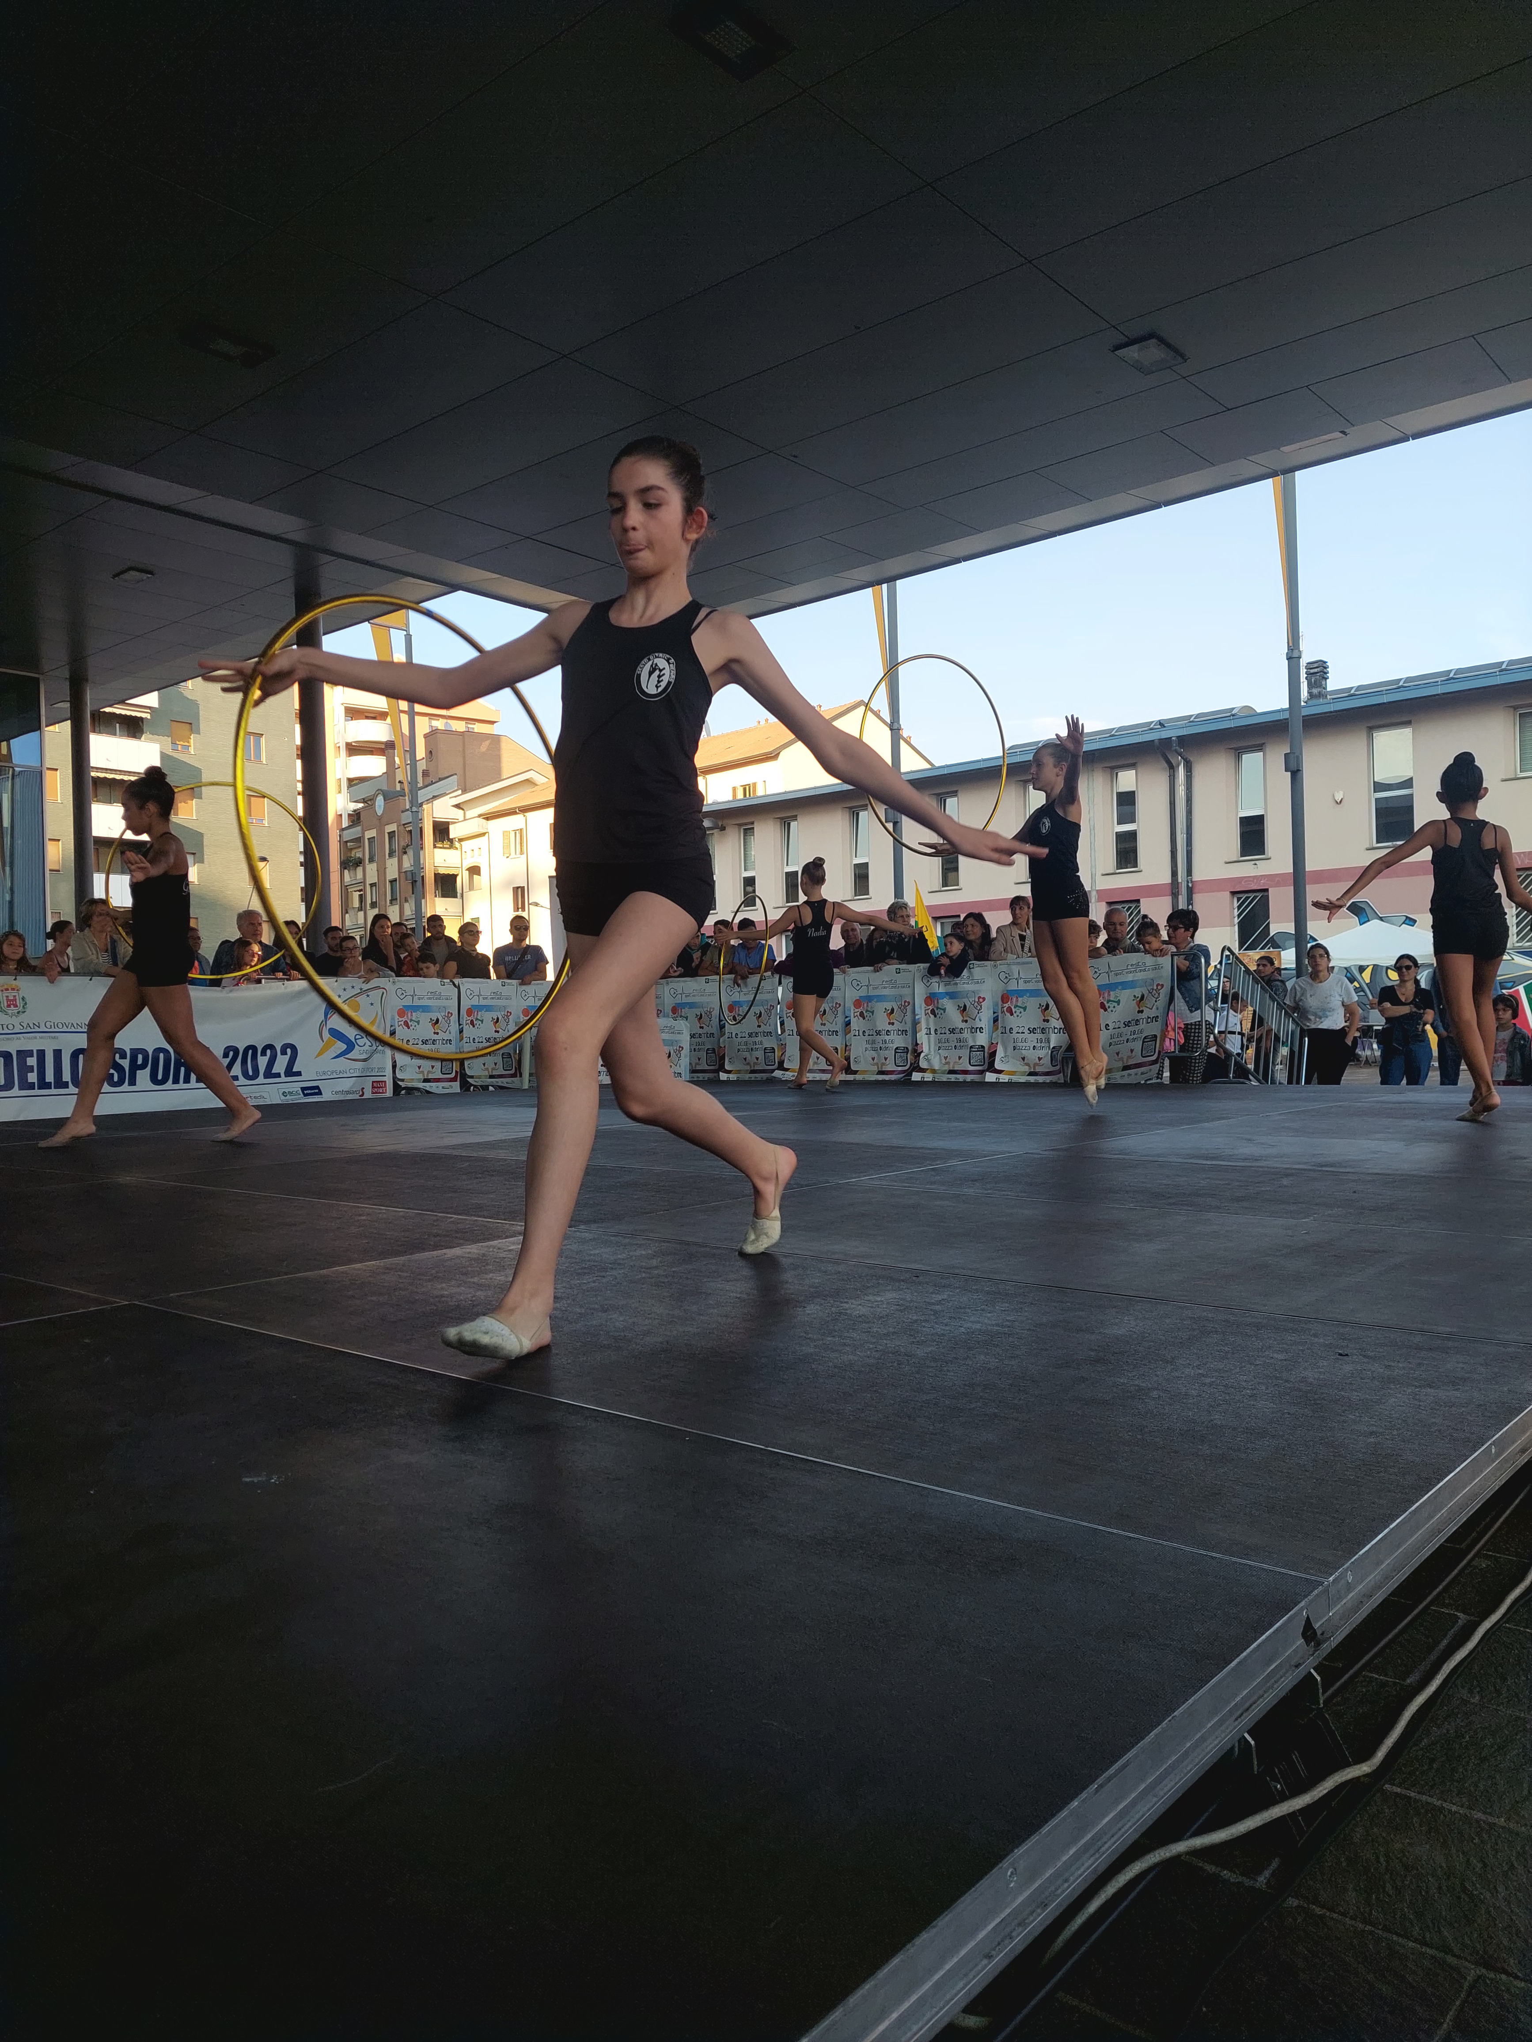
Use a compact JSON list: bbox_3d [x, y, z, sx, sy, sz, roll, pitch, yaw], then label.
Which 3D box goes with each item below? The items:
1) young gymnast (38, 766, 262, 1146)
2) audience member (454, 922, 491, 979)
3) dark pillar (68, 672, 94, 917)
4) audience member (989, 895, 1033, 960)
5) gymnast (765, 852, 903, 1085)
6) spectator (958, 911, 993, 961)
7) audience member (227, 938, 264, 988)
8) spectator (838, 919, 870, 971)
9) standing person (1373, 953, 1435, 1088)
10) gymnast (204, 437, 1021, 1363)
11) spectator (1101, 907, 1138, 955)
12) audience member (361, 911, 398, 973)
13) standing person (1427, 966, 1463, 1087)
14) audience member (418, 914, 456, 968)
[{"bbox_3d":[-2.671,-0.281,6.150,0.880,1.640,1.000,-1,0,-12],"label":"young gymnast"},{"bbox_3d":[-2.290,0.015,11.000,0.480,1.580,0.340,-1,0,-30],"label":"audience member"},{"bbox_3d":[-8.529,-1.676,17.728,0.250,5.200,0.250,-1,0,41],"label":"dark pillar"},{"bbox_3d":[1.919,-0.154,10.771,0.480,1.620,0.360,-1,0,22],"label":"audience member"},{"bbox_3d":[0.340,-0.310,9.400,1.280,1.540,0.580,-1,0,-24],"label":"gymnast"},{"bbox_3d":[1.675,-0.106,11.182,0.460,1.540,0.360,-1,0,30],"label":"spectator"},{"bbox_3d":[-3.511,0.108,9.615,0.400,1.350,0.320,-1,0,-38],"label":"audience member"},{"bbox_3d":[0.742,-0.079,11.791,0.500,1.530,0.380,-1,0,22],"label":"spectator"},{"bbox_3d":[4.780,0.310,10.600,0.500,1.630,0.360,-1,0,25],"label":"standing person"},{"bbox_3d":[-0.280,-0.255,2.390,1.430,1.450,1.050,-1,0,19],"label":"gymnast"},{"bbox_3d":[2.548,-0.086,10.095,0.520,1.460,0.420,-1,0,25],"label":"spectator"},{"bbox_3d":[-2.885,0.000,10.600,0.480,1.610,0.360,-1,0,-30],"label":"audience member"},{"bbox_3d":[5.320,0.240,10.750,0.540,1.740,0.340,-1,0,22],"label":"standing person"},{"bbox_3d":[-2.640,-0.010,11.350,0.520,1.690,0.340,-1,0,-24],"label":"audience member"}]

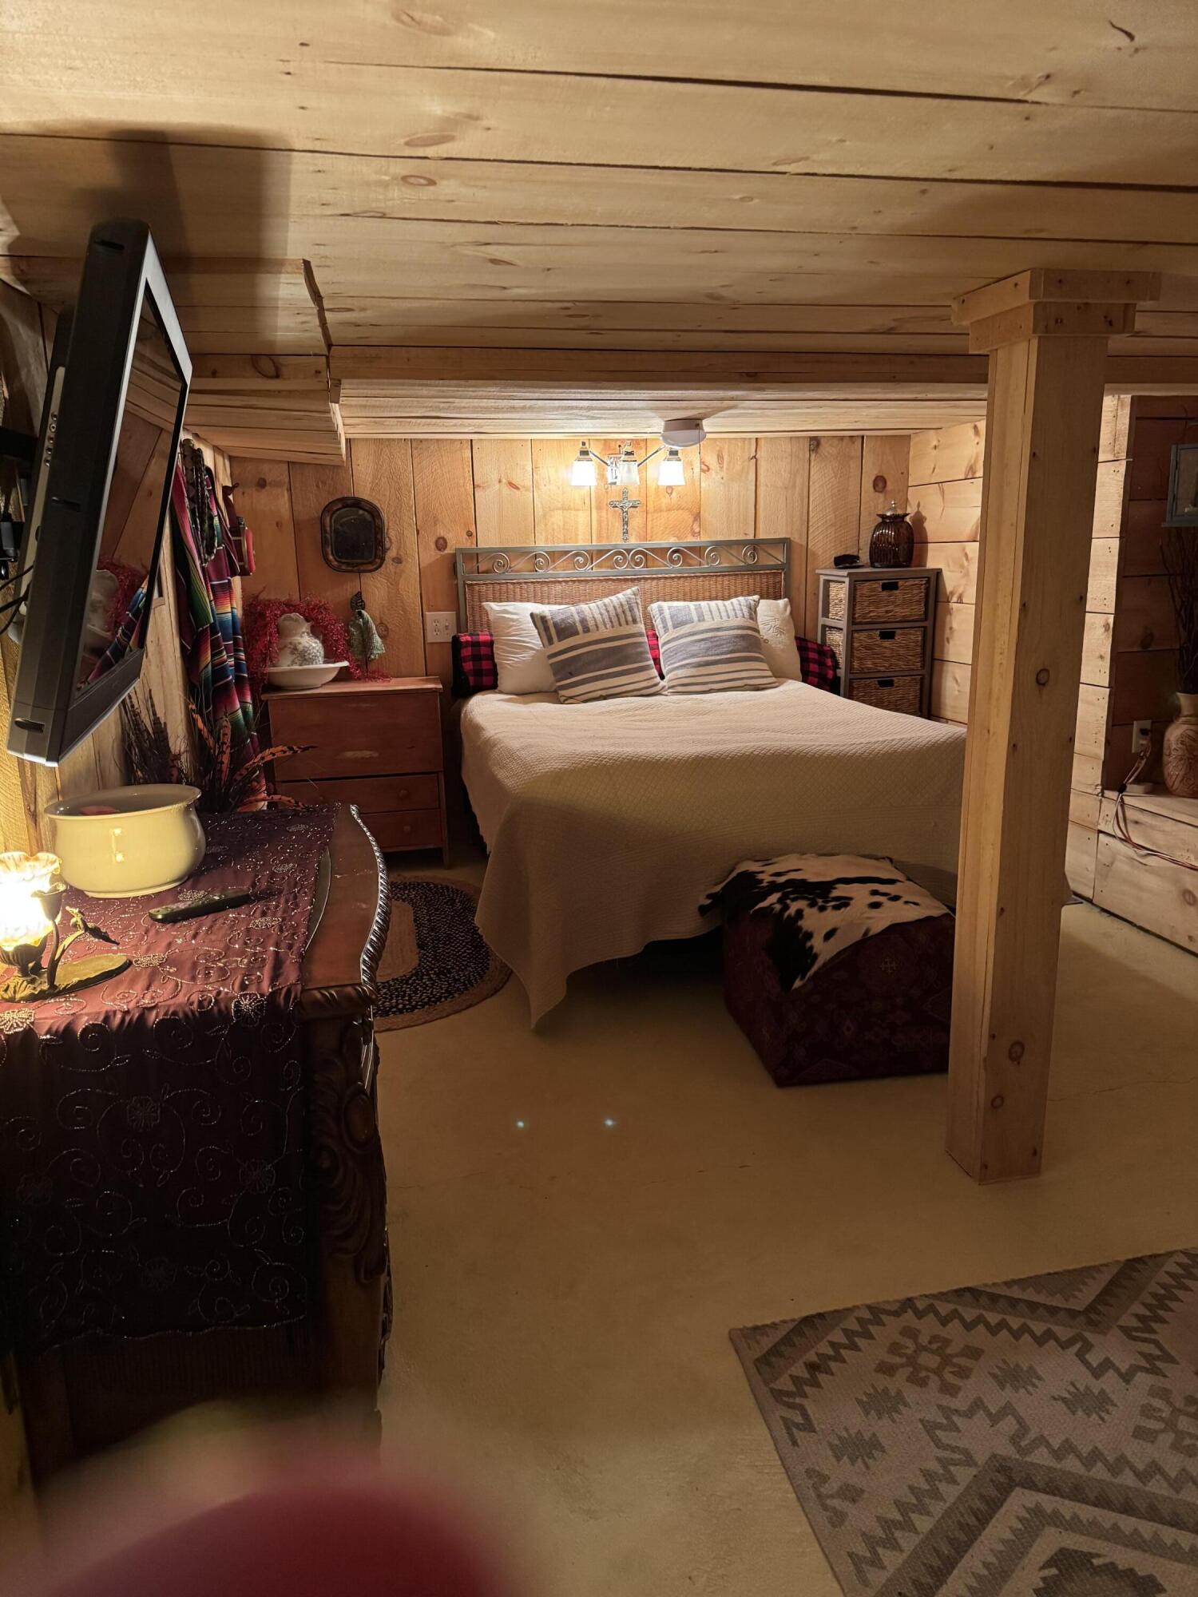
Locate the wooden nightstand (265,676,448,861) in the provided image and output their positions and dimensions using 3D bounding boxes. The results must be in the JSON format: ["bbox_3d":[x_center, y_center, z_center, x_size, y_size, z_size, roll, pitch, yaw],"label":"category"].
[{"bbox_3d":[-1.039,-0.099,4.827,0.720,0.778,0.430,-4,13,-11],"label":"wooden nightstand"}]

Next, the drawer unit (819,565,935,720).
[{"bbox_3d":[1.297,-0.461,5.228,0.448,1.200,0.360,-4,13,-11],"label":"drawer unit"}]

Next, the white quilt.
[{"bbox_3d":[0.395,0.042,4.044,1.760,0.680,1.890,-4,13,-11],"label":"white quilt"}]

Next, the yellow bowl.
[{"bbox_3d":[-0.772,0.070,1.821,0.238,0.140,0.238,-4,13,-11],"label":"yellow bowl"}]

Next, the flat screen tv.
[{"bbox_3d":[-0.735,-0.431,1.653,0.100,0.594,0.950,11,8,-19],"label":"flat screen tv"}]

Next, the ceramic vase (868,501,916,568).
[{"bbox_3d":[1.340,-1.202,5.053,0.220,0.296,0.220,-4,13,-11],"label":"ceramic vase"}]

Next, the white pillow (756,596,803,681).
[{"bbox_3d":[0.625,-0.714,4.931,0.520,0.420,0.170,-4,-12,-11],"label":"white pillow"}]

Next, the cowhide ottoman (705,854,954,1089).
[{"bbox_3d":[0.657,0.447,3.014,0.510,0.430,0.520,-3,13,-8],"label":"cowhide ottoman"}]

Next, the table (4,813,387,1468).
[{"bbox_3d":[-0.593,0.534,1.907,0.520,0.815,1.075,-4,13,-11],"label":"table"}]

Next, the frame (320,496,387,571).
[{"bbox_3d":[-1.068,-1.153,4.816,0.280,0.320,0.030,-4,13,-11],"label":"frame"}]

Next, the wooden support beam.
[{"bbox_3d":[0.852,-0.072,2.234,0.245,1.779,0.245,-4,13,-11],"label":"wooden support beam"}]

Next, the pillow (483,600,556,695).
[{"bbox_3d":[-0.162,-0.666,4.839,0.660,0.420,0.190,-4,-7,-11],"label":"pillow"}]

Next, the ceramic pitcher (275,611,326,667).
[{"bbox_3d":[-1.235,-0.620,4.595,0.190,0.300,0.225,7,16,32],"label":"ceramic pitcher"}]

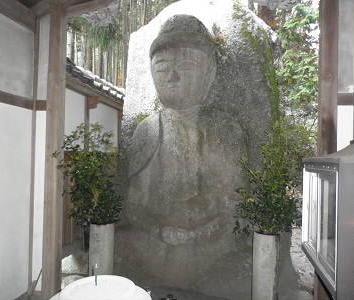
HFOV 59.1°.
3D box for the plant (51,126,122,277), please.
[{"bbox_3d":[-0.910,0.610,3.200,0.710,1.780,0.660,1,-2,0],"label":"plant"}]

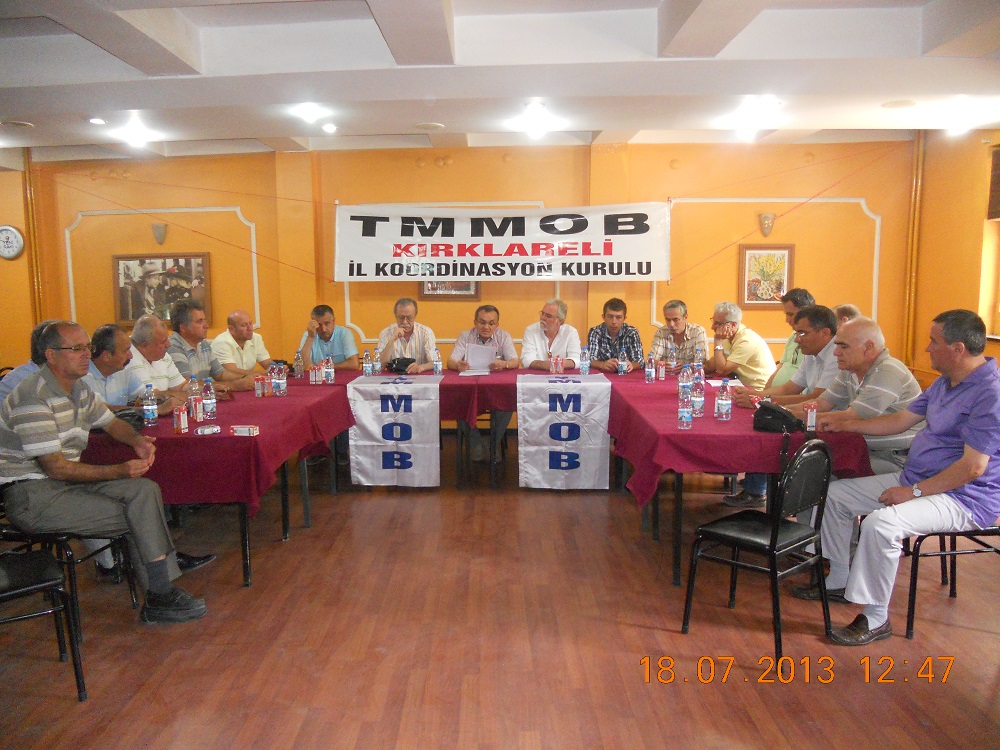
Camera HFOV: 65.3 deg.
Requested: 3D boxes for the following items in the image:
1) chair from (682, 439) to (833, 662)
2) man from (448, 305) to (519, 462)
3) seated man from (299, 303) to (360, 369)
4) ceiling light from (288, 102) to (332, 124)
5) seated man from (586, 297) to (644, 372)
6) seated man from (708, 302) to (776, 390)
[{"bbox_3d":[1.058,0.655,3.174,0.450,0.870,0.480,-7,10,-44],"label":"chair"},{"bbox_3d":[-0.120,0.058,6.476,0.560,1.280,0.750,-1,7,1],"label":"man"},{"bbox_3d":[-1.395,0.068,6.499,0.540,1.280,0.740,-1,7,-4],"label":"seated man"},{"bbox_3d":[-1.321,-1.824,5.467,0.283,0.131,0.283,-1,7,0],"label":"ceiling light"},{"bbox_3d":[0.970,0.026,6.623,0.556,1.343,0.788,0,7,3],"label":"seated man"},{"bbox_3d":[1.819,0.128,5.802,0.828,1.333,0.556,-2,7,-9],"label":"seated man"}]

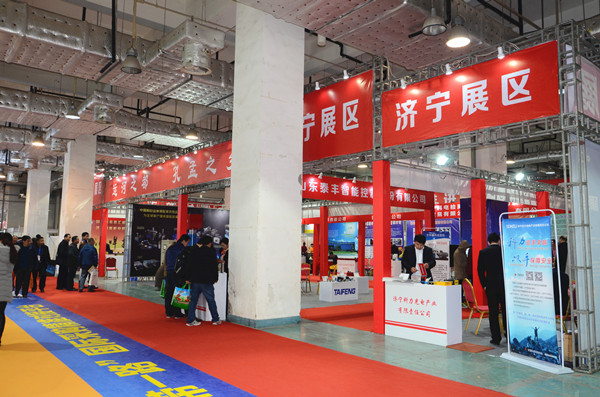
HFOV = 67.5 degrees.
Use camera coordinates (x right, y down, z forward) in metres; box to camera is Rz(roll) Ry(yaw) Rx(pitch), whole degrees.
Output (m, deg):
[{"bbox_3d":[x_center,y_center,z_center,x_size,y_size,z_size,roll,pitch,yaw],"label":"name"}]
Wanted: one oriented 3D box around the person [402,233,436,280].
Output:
[{"bbox_3d":[2.176,1.538,8.208,0.580,1.710,0.420,-2,-6,24],"label":"person"}]

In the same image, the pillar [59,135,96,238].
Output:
[{"bbox_3d":[-9.744,0.331,19.622,1.050,6.000,1.050,5,-7,-41],"label":"pillar"}]

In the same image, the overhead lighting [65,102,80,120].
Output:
[{"bbox_3d":[-7.290,-2.853,14.439,0.470,0.520,0.470,6,-8,-41],"label":"overhead lighting"}]

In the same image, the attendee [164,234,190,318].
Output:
[{"bbox_3d":[-2.542,1.612,9.355,0.500,1.660,0.550,-5,-8,44],"label":"attendee"}]

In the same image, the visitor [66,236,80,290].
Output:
[{"bbox_3d":[-7.000,2.007,13.986,0.380,1.670,0.500,3,-6,-23],"label":"visitor"}]

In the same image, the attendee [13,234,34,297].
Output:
[{"bbox_3d":[-7.479,1.832,12.172,0.530,1.640,0.380,5,-7,-40],"label":"attendee"}]

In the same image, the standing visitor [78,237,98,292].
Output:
[{"bbox_3d":[-6.439,1.998,13.767,0.530,1.640,0.450,-2,-6,30],"label":"standing visitor"}]

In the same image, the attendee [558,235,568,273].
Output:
[{"bbox_3d":[6.030,1.756,10.215,0.500,1.750,0.350,3,-6,-23],"label":"attendee"}]

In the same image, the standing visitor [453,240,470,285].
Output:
[{"bbox_3d":[4.151,1.901,11.447,0.380,1.650,0.500,3,-6,-21],"label":"standing visitor"}]

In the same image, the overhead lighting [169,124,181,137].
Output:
[{"bbox_3d":[-4.635,-2.538,16.656,0.460,0.440,0.460,6,-8,-41],"label":"overhead lighting"}]

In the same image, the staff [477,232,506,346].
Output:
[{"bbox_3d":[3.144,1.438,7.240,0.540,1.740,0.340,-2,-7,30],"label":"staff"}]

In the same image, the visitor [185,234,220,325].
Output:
[{"bbox_3d":[-1.802,1.531,8.485,0.600,1.650,0.500,-2,-7,25],"label":"visitor"}]

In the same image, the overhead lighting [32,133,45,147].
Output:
[{"bbox_3d":[-10.478,-2.446,18.000,0.500,0.580,0.500,5,-7,-41],"label":"overhead lighting"}]

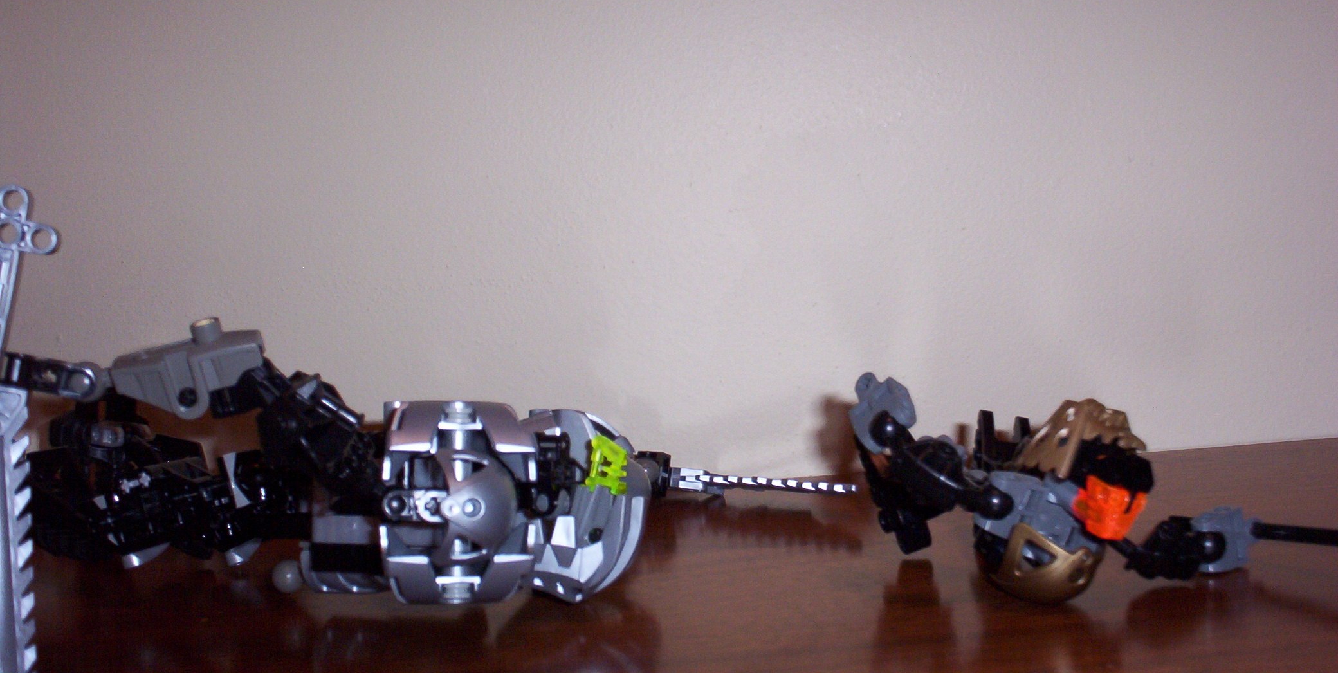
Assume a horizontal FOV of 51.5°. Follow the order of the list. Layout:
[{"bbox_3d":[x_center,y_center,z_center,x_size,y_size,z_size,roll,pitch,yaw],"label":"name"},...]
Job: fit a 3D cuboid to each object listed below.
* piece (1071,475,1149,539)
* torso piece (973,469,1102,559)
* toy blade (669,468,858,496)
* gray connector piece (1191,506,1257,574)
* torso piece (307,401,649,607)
[{"bbox_3d":[0.131,0.050,0.411,0.019,0.016,0.017,19,6,10],"label":"piece"},{"bbox_3d":[0.110,0.053,0.411,0.034,0.021,0.025,29,9,10],"label":"torso piece"},{"bbox_3d":[0.037,0.057,0.542,0.080,0.009,0.012,-2,3,23],"label":"toy blade"},{"bbox_3d":[0.167,0.061,0.416,0.018,0.019,0.017,-3,3,6],"label":"gray connector piece"},{"bbox_3d":[-0.056,0.050,0.425,0.101,0.060,0.056,0,-3,0],"label":"torso piece"}]

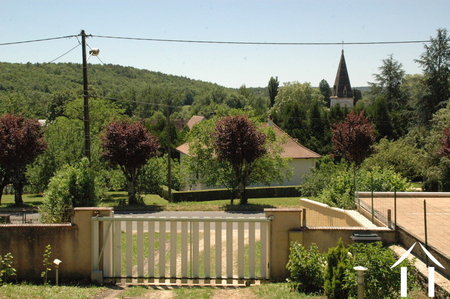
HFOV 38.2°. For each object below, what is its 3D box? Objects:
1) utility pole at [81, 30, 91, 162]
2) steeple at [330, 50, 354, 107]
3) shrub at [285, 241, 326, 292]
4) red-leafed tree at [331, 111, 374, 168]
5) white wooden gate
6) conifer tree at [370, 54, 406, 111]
[{"bbox_3d":[-6.385,-1.455,30.000,0.260,8.093,0.260,-2,2,0],"label":"utility pole"},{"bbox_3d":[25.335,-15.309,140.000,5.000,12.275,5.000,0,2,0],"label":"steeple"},{"bbox_3d":[1.723,2.515,13.900,0.813,1.050,0.800,0,2,0],"label":"shrub"},{"bbox_3d":[5.997,0.327,30.300,1.960,4.340,2.000,0,2,0],"label":"red-leafed tree"},{"bbox_3d":[-1.007,2.264,14.700,4.075,1.565,0.200,0,2,0],"label":"white wooden gate"},{"bbox_3d":[21.404,-6.415,85.000,5.600,12.044,5.600,0,2,0],"label":"conifer tree"}]

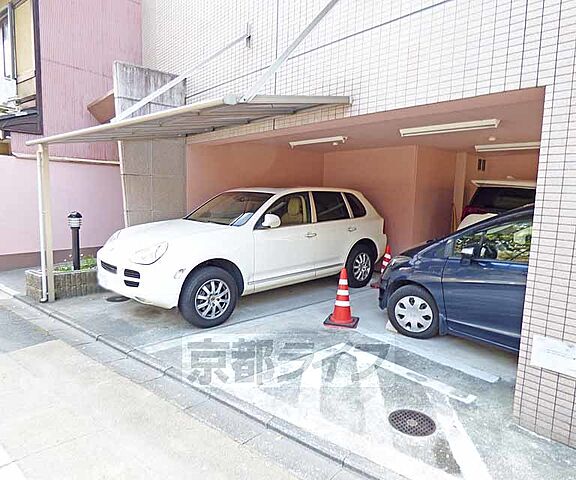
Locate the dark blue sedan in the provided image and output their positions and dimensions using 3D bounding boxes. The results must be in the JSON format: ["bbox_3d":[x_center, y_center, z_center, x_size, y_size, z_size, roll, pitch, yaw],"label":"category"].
[{"bbox_3d":[2.851,0.366,3.497,4.000,1.550,1.700,7,9,44],"label":"dark blue sedan"}]

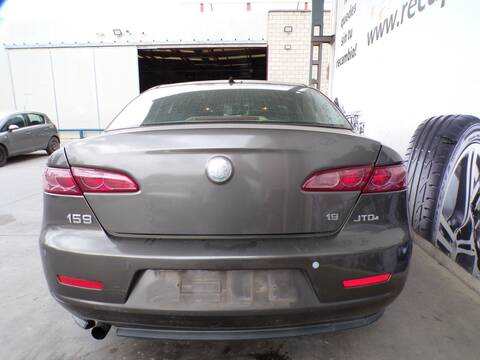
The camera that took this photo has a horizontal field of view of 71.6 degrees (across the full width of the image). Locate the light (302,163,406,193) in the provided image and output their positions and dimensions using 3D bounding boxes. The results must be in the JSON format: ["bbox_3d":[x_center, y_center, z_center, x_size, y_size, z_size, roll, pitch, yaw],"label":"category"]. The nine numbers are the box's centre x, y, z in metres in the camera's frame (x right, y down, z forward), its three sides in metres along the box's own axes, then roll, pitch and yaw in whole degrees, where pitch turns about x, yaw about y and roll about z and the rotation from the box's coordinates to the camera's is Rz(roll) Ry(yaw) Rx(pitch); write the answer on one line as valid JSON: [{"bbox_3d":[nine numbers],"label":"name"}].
[{"bbox_3d":[0.474,-0.009,1.365,0.475,0.120,0.250,0,10,0],"label":"light"}]

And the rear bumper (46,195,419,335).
[{"bbox_3d":[-0.068,0.306,1.448,1.730,0.550,0.500,0,10,0],"label":"rear bumper"}]

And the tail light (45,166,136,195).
[{"bbox_3d":[-0.611,-0.009,1.365,0.475,0.120,0.250,0,10,0],"label":"tail light"}]

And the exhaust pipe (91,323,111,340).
[{"bbox_3d":[-0.575,0.603,1.411,0.070,0.070,0.130,0,10,0],"label":"exhaust pipe"}]

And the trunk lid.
[{"bbox_3d":[-0.068,-0.027,1.448,1.280,0.405,0.500,0,10,0],"label":"trunk lid"}]

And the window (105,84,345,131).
[{"bbox_3d":[-0.068,-0.444,1.911,1.280,0.260,0.600,0,10,0],"label":"window"}]

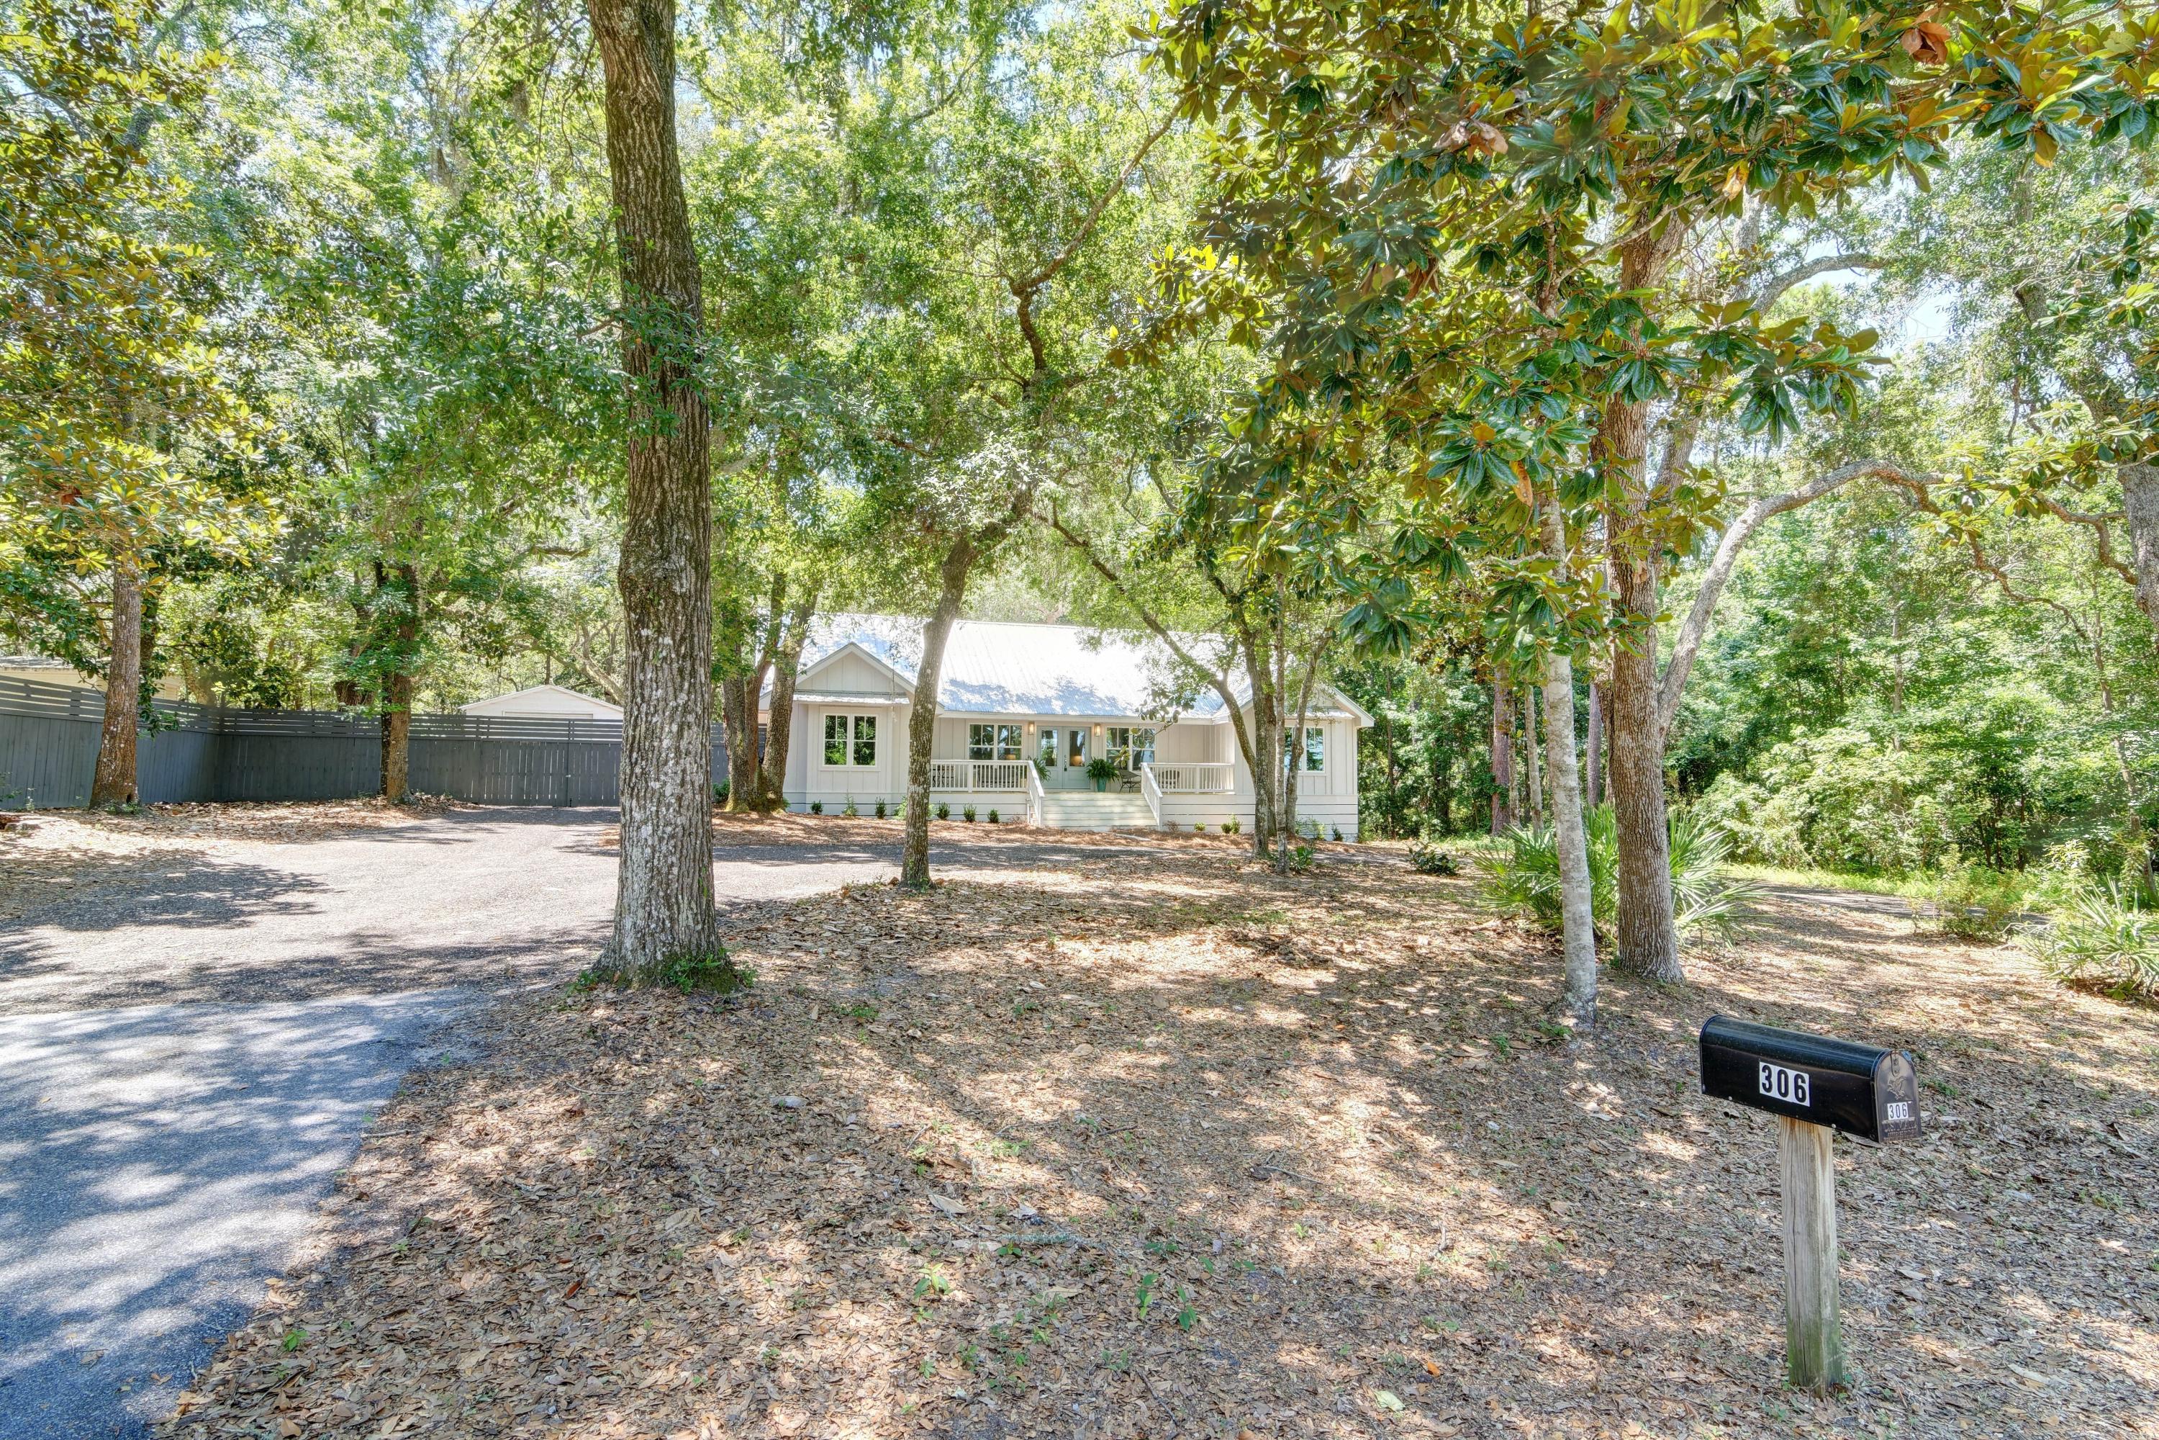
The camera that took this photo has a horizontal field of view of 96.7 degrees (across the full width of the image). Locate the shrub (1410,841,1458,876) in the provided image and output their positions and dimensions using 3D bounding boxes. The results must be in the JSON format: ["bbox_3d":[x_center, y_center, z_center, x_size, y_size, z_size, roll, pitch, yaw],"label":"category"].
[{"bbox_3d":[7.164,2.711,19.400,0.900,0.660,0.800,-1,-3,20],"label":"shrub"}]

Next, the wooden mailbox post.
[{"bbox_3d":[2.055,1.370,2.705,0.172,0.957,0.478,2,-3,-20],"label":"wooden mailbox post"}]

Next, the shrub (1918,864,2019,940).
[{"bbox_3d":[10.966,2.233,11.800,1.000,0.880,0.900,-2,-4,43],"label":"shrub"}]

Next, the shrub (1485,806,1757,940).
[{"bbox_3d":[6.425,1.792,11.400,2.800,1.400,2.400,-1,-4,29],"label":"shrub"}]

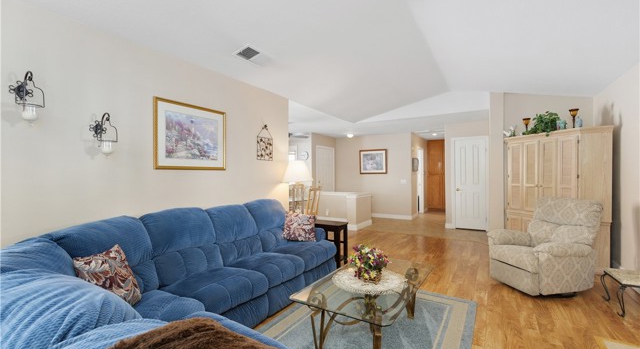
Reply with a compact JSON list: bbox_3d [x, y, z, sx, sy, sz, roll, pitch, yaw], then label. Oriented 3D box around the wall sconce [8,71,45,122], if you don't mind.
[{"bbox_3d":[-1.889,-0.493,1.835,0.180,0.325,0.135,0,0,31],"label":"wall sconce"}]

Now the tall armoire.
[{"bbox_3d":[3.575,0.340,4.290,0.720,1.850,1.360,0,0,-14],"label":"tall armoire"}]

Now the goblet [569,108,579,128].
[{"bbox_3d":[3.391,-0.725,3.800,0.105,0.298,0.105,0,0,31],"label":"goblet"}]

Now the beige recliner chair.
[{"bbox_3d":[2.586,0.783,3.283,0.950,0.980,0.700,0,0,-13],"label":"beige recliner chair"}]

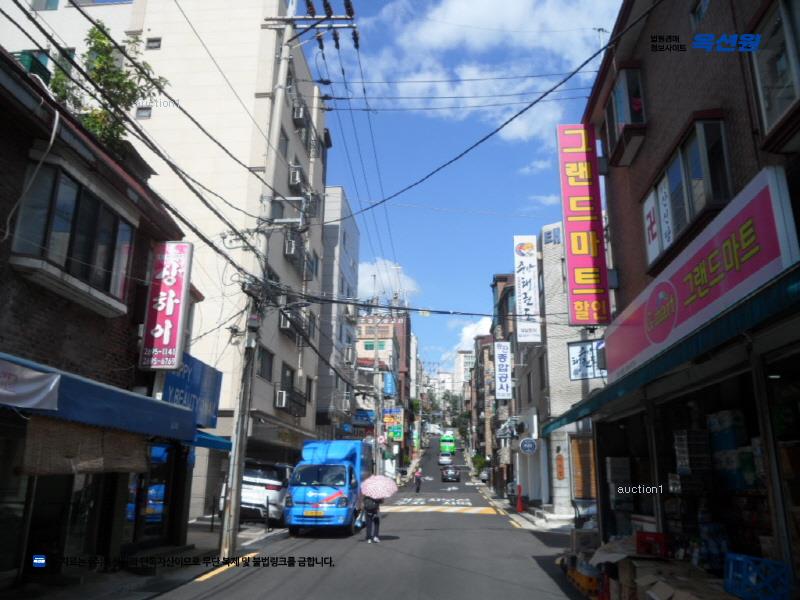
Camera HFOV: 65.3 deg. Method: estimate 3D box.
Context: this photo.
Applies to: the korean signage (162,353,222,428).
[{"bbox_3d":[-4.250,1.857,12.774,0.200,1.280,2.900,-1,-16,5],"label":"korean signage"}]

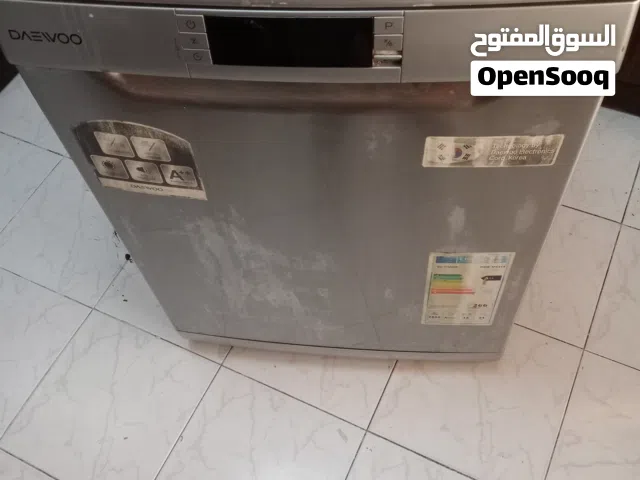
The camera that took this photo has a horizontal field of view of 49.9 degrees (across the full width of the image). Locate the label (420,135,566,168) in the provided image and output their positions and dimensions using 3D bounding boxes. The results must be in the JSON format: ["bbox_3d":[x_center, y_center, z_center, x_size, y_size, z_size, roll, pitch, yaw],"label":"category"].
[{"bbox_3d":[0.185,-0.096,0.747,0.143,0.053,0.008,1,59,5],"label":"label"}]

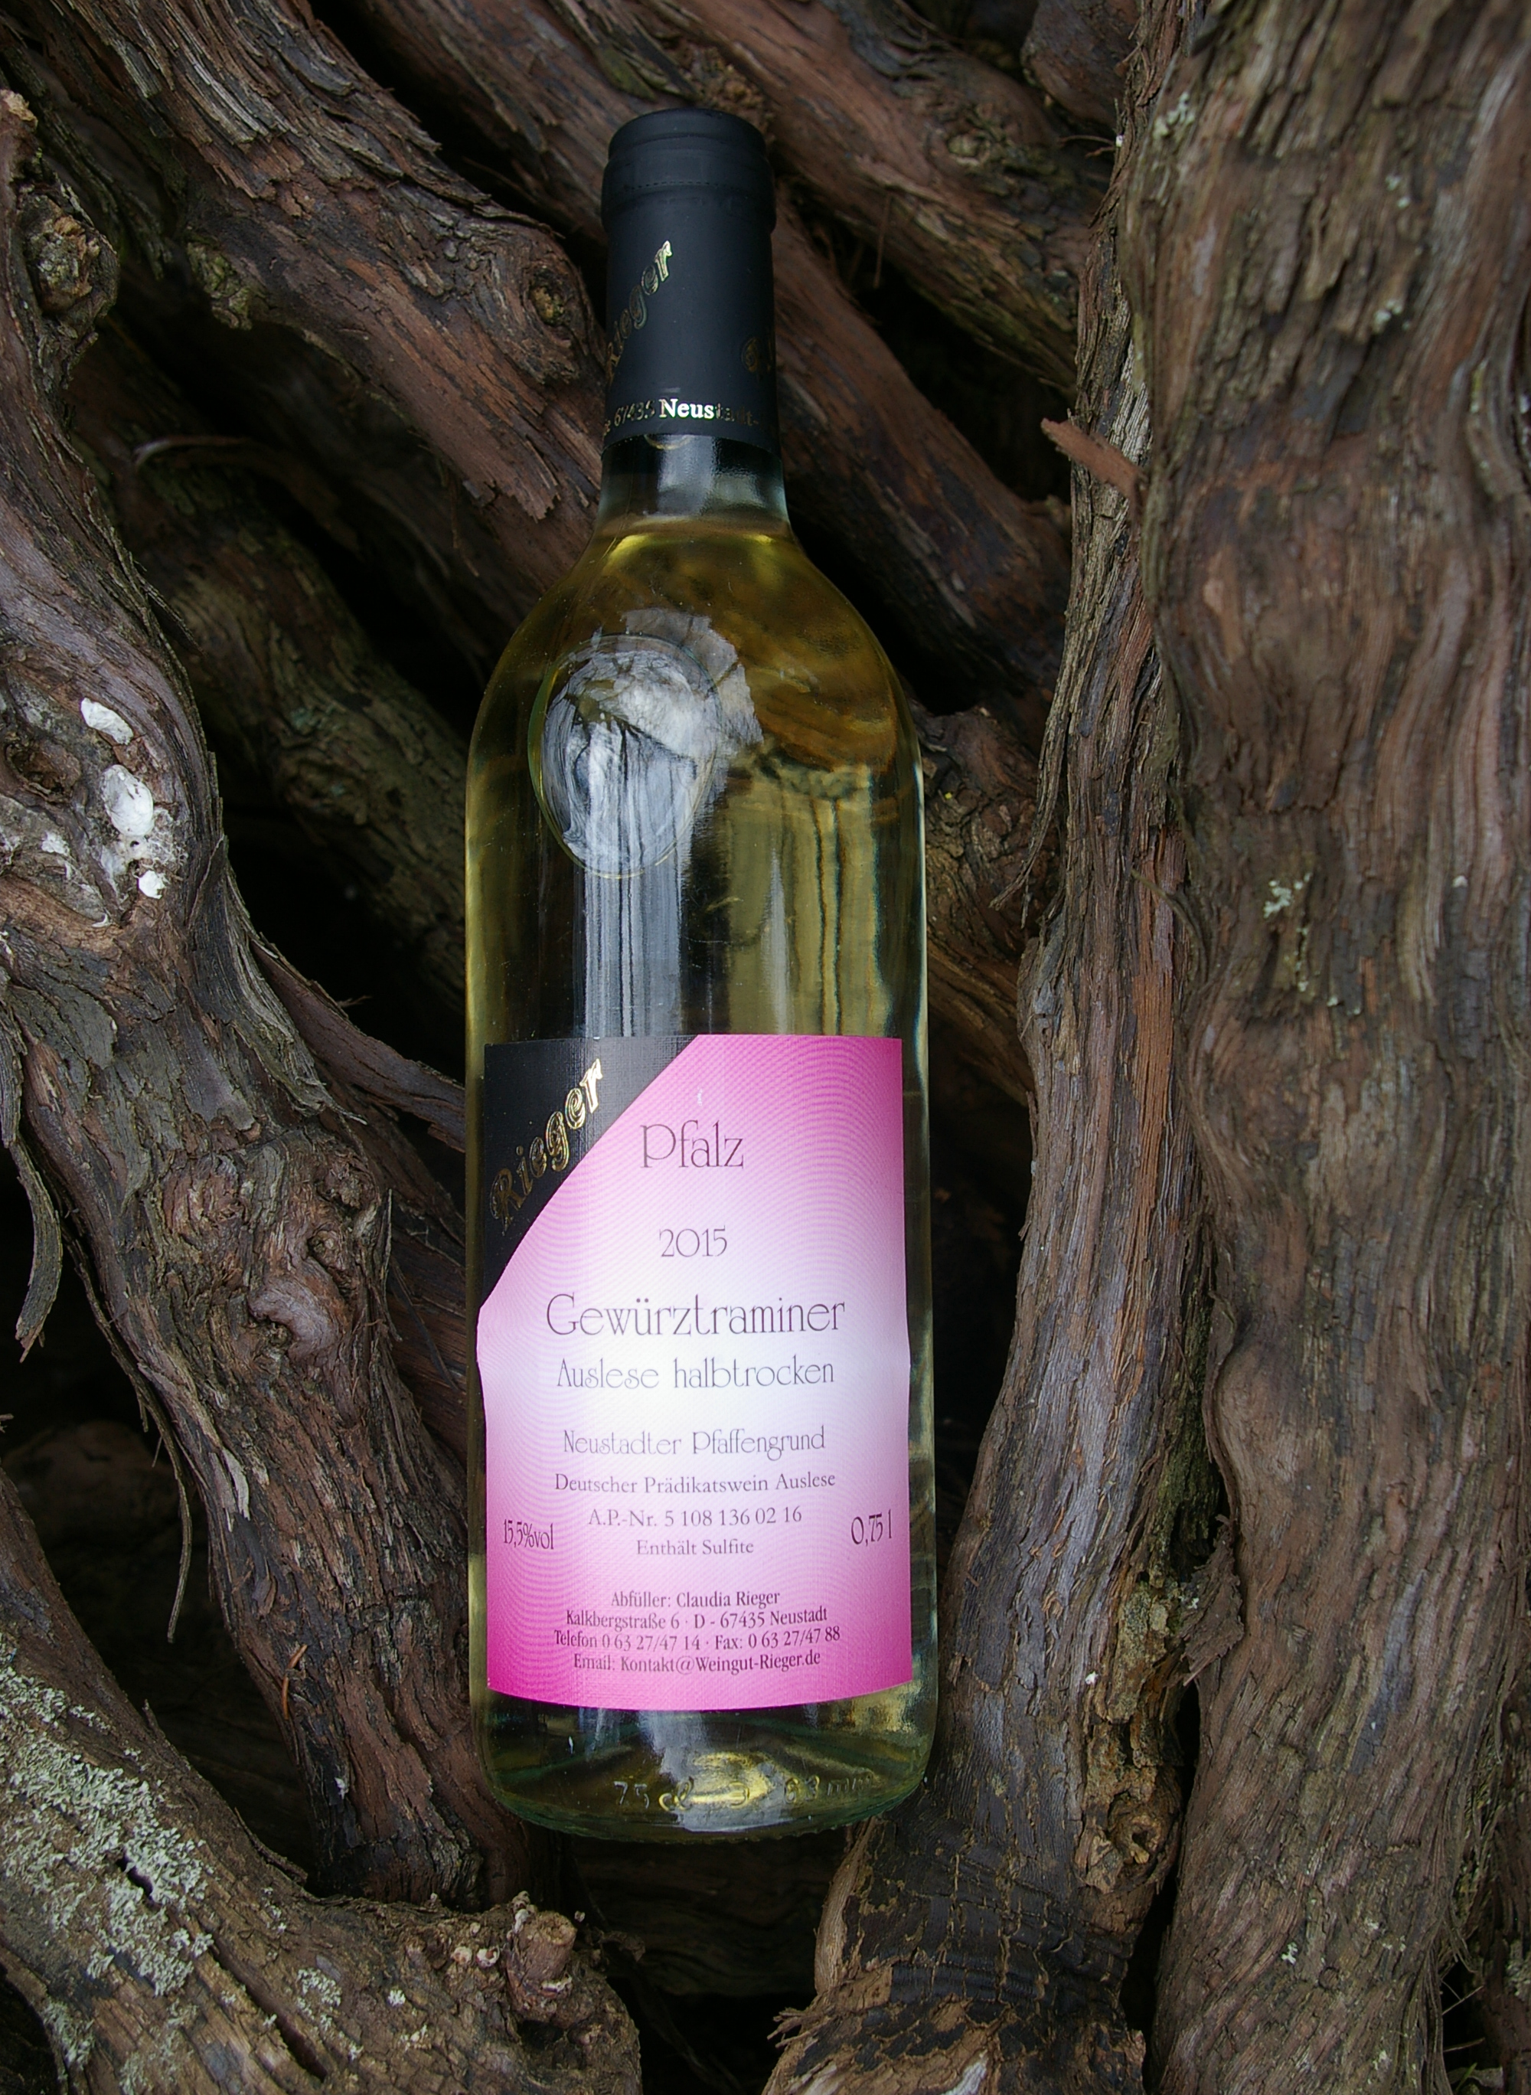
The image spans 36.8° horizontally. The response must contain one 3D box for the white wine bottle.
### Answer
[{"bbox_3d":[-0.011,-0.017,0.388,0.077,0.077,0.278,-1,87,0],"label":"white wine bottle"}]

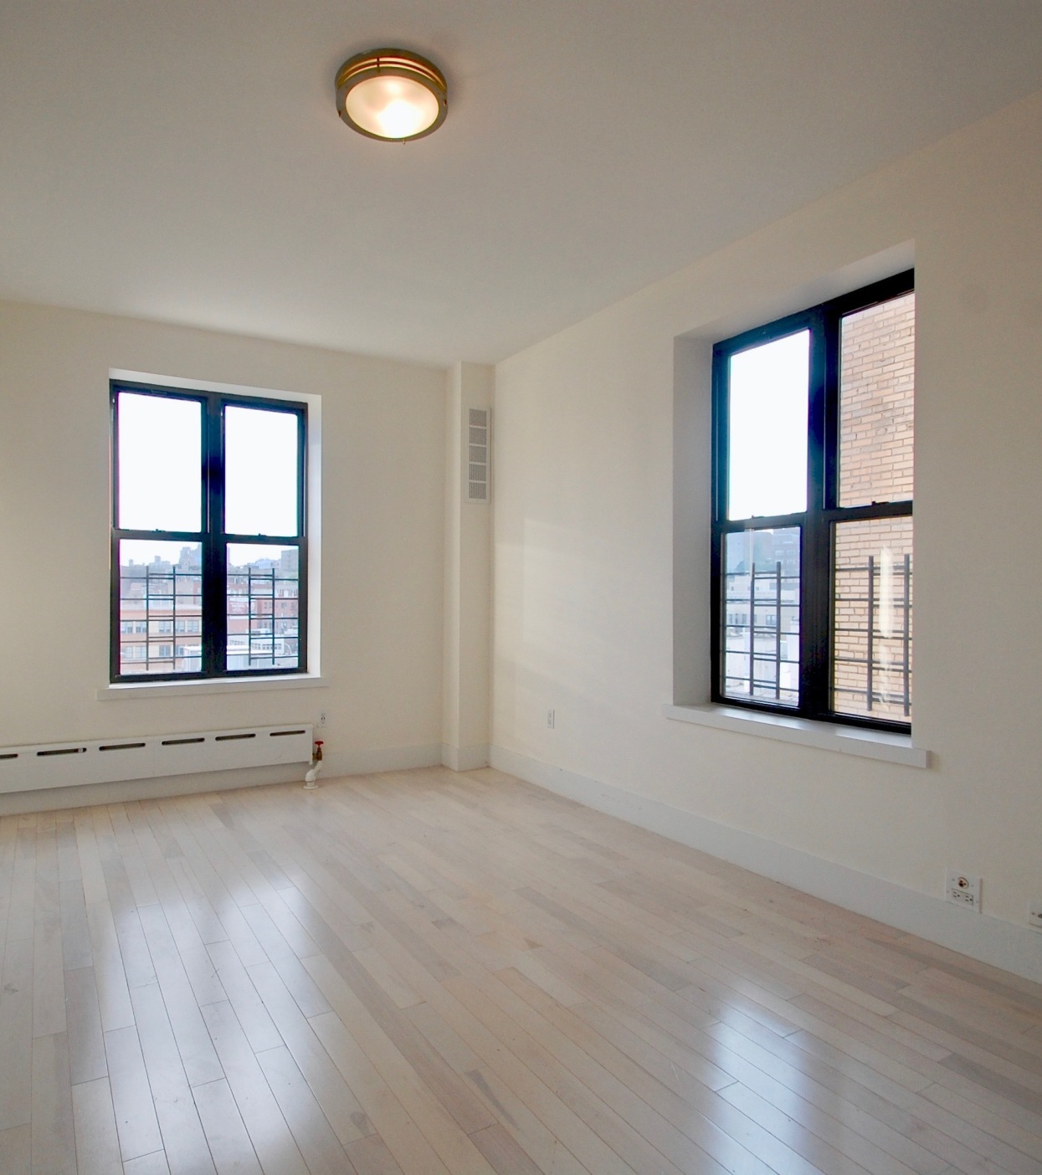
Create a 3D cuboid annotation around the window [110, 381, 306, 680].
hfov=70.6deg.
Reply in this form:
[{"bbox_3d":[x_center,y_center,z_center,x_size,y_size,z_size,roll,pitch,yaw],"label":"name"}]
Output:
[{"bbox_3d":[-1.956,-0.330,4.689,1.153,1.808,0.090,0,0,-28],"label":"window"}]

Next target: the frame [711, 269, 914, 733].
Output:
[{"bbox_3d":[1.312,-0.324,3.215,0.090,1.794,1.165,0,0,-33],"label":"frame"}]

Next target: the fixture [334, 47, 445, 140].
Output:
[{"bbox_3d":[-0.399,-1.510,2.287,0.348,0.075,0.348,0,0,0],"label":"fixture"}]

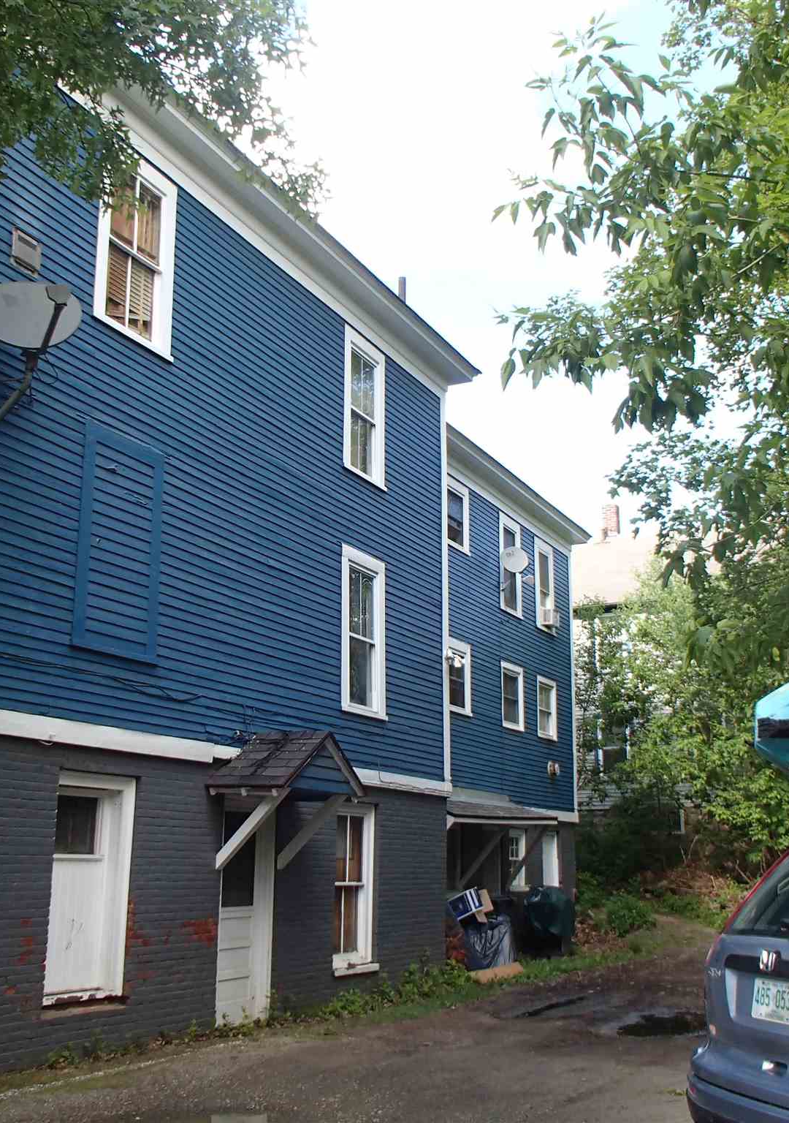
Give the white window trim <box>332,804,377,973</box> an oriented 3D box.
[{"bbox_3d":[-0.481,3.758,13.951,0.170,1.888,1.086,-7,-16,26],"label":"white window trim"}]

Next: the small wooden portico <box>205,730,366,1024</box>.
[{"bbox_3d":[-1.081,3.043,11.773,0.943,2.735,1.512,-7,-16,26],"label":"small wooden portico"}]

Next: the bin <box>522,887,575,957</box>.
[{"bbox_3d":[2.394,5.690,19.093,0.700,1.070,0.700,-7,-16,26],"label":"bin"}]

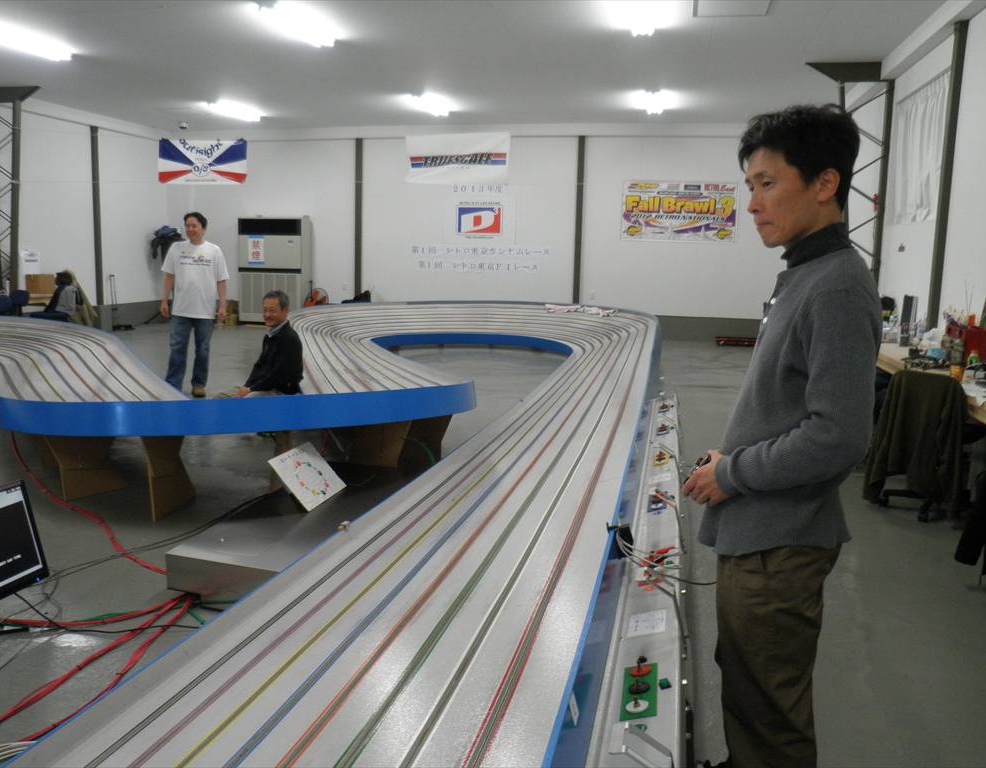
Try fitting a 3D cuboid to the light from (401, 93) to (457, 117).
[{"bbox_3d":[-0.916,-4.060,12.123,0.300,0.110,1.250,3,9,12],"label":"light"}]

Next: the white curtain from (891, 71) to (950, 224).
[{"bbox_3d":[4.028,-2.193,7.817,0.100,1.280,1.720,3,9,12],"label":"white curtain"}]

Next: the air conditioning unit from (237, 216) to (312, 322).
[{"bbox_3d":[-3.865,-1.982,14.777,1.180,1.880,0.480,3,9,12],"label":"air conditioning unit"}]

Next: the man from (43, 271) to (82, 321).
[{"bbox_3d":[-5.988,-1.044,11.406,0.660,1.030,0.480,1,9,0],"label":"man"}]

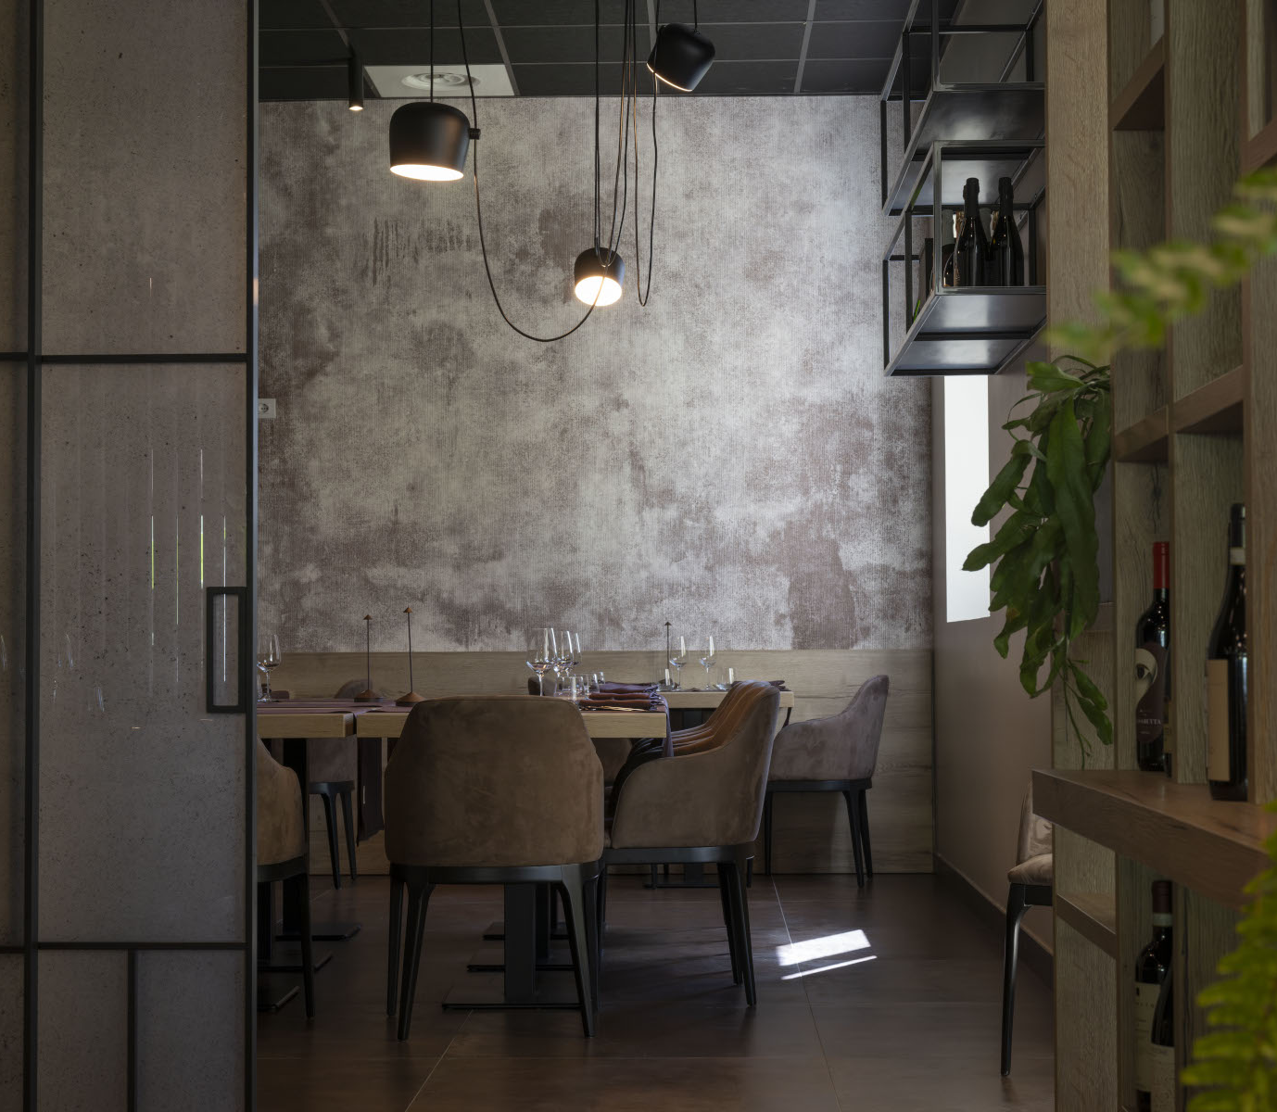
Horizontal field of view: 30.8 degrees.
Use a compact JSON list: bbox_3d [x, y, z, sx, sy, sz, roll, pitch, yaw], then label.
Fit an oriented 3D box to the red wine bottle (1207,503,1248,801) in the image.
[{"bbox_3d":[0.634,0.098,2.431,0.079,0.312,0.079,1,-3,-30],"label":"red wine bottle"}]

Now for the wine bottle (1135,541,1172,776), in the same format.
[{"bbox_3d":[0.666,0.127,2.934,0.074,0.296,0.074,-2,-3,32],"label":"wine bottle"}]

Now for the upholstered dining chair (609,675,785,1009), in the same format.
[{"bbox_3d":[0.112,0.784,6.323,0.530,0.825,0.550,0,-2,-1],"label":"upholstered dining chair"}]

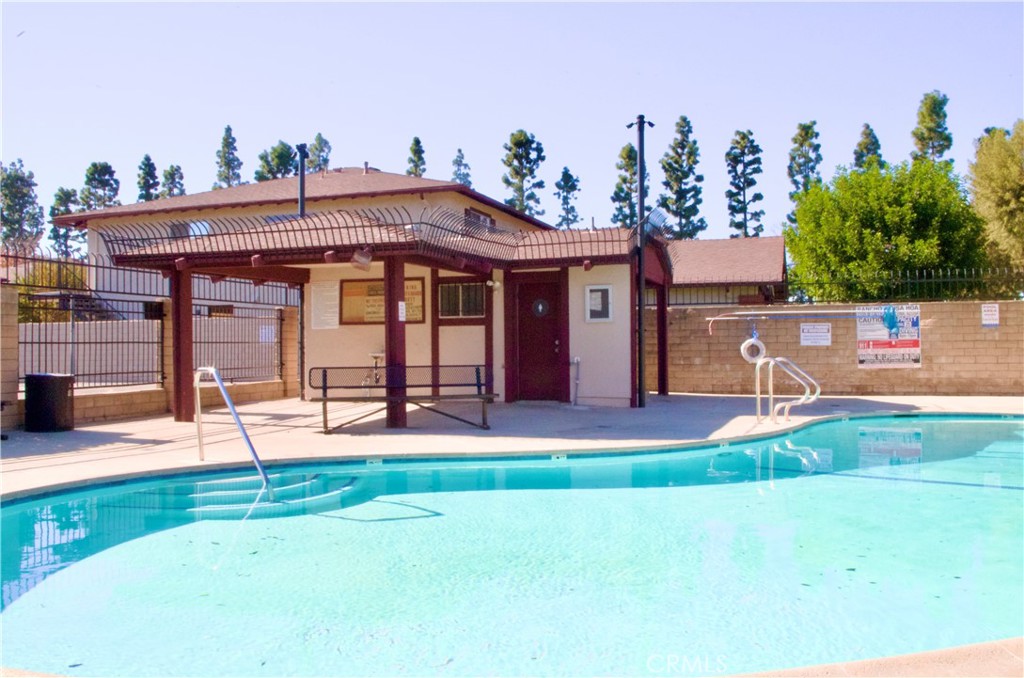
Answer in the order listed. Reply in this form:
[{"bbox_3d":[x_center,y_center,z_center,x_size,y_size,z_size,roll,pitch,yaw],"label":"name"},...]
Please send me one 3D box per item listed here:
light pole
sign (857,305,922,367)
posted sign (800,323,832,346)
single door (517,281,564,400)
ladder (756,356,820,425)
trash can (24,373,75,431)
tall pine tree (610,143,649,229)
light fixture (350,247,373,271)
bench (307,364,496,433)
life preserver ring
[{"bbox_3d":[2.207,-1.330,15.040,0.480,4.980,0.160,0,0,17],"label":"light pole"},{"bbox_3d":[7.452,-0.038,17.385,1.160,1.230,0.020,0,0,17],"label":"sign"},{"bbox_3d":[6.152,-0.085,17.793,0.590,0.450,0.020,0,0,17],"label":"posted sign"},{"bbox_3d":[0.490,0.044,15.388,0.820,2.080,0.060,0,0,17],"label":"single door"},{"bbox_3d":[3.757,0.699,12.018,0.730,0.880,0.550,0,0,23],"label":"ladder"},{"bbox_3d":[-6.126,0.838,11.659,0.620,0.740,0.620,0,0,-28],"label":"trash can"},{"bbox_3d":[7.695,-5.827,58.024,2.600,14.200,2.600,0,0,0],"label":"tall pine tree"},{"bbox_3d":[-1.885,-1.010,11.043,0.240,0.270,0.240,0,0,17],"label":"light fixture"},{"bbox_3d":[-1.378,0.763,11.381,2.420,0.820,0.560,0,0,-10],"label":"bench"},{"bbox_3d":[4.966,0.260,18.081,0.510,0.510,0.110,0,0,17],"label":"life preserver ring"}]

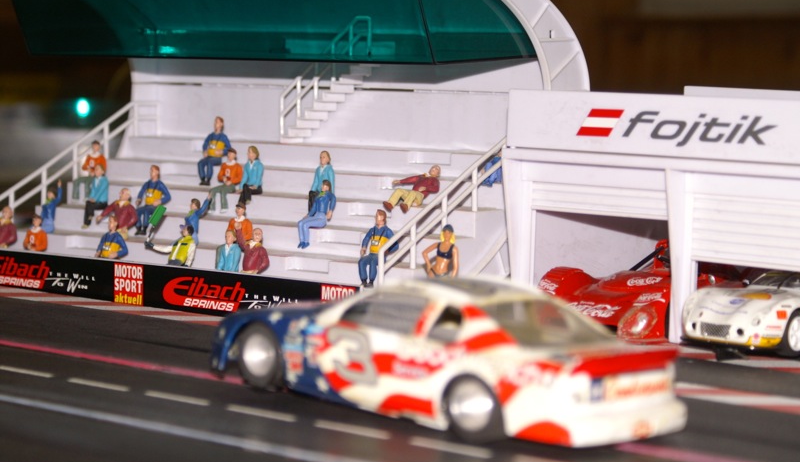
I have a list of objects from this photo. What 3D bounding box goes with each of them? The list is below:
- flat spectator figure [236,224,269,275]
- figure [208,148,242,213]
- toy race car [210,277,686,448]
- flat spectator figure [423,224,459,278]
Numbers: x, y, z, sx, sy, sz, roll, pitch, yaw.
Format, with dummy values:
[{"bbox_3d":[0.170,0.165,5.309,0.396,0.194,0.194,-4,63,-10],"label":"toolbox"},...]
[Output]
[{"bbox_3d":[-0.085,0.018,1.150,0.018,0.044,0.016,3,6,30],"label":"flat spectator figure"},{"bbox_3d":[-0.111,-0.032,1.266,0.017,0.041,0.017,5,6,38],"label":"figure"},{"bbox_3d":[0.015,0.049,0.830,0.208,0.055,0.077,7,8,42],"label":"toy race car"},{"bbox_3d":[0.022,0.024,1.078,0.019,0.055,0.011,2,5,16],"label":"flat spectator figure"}]

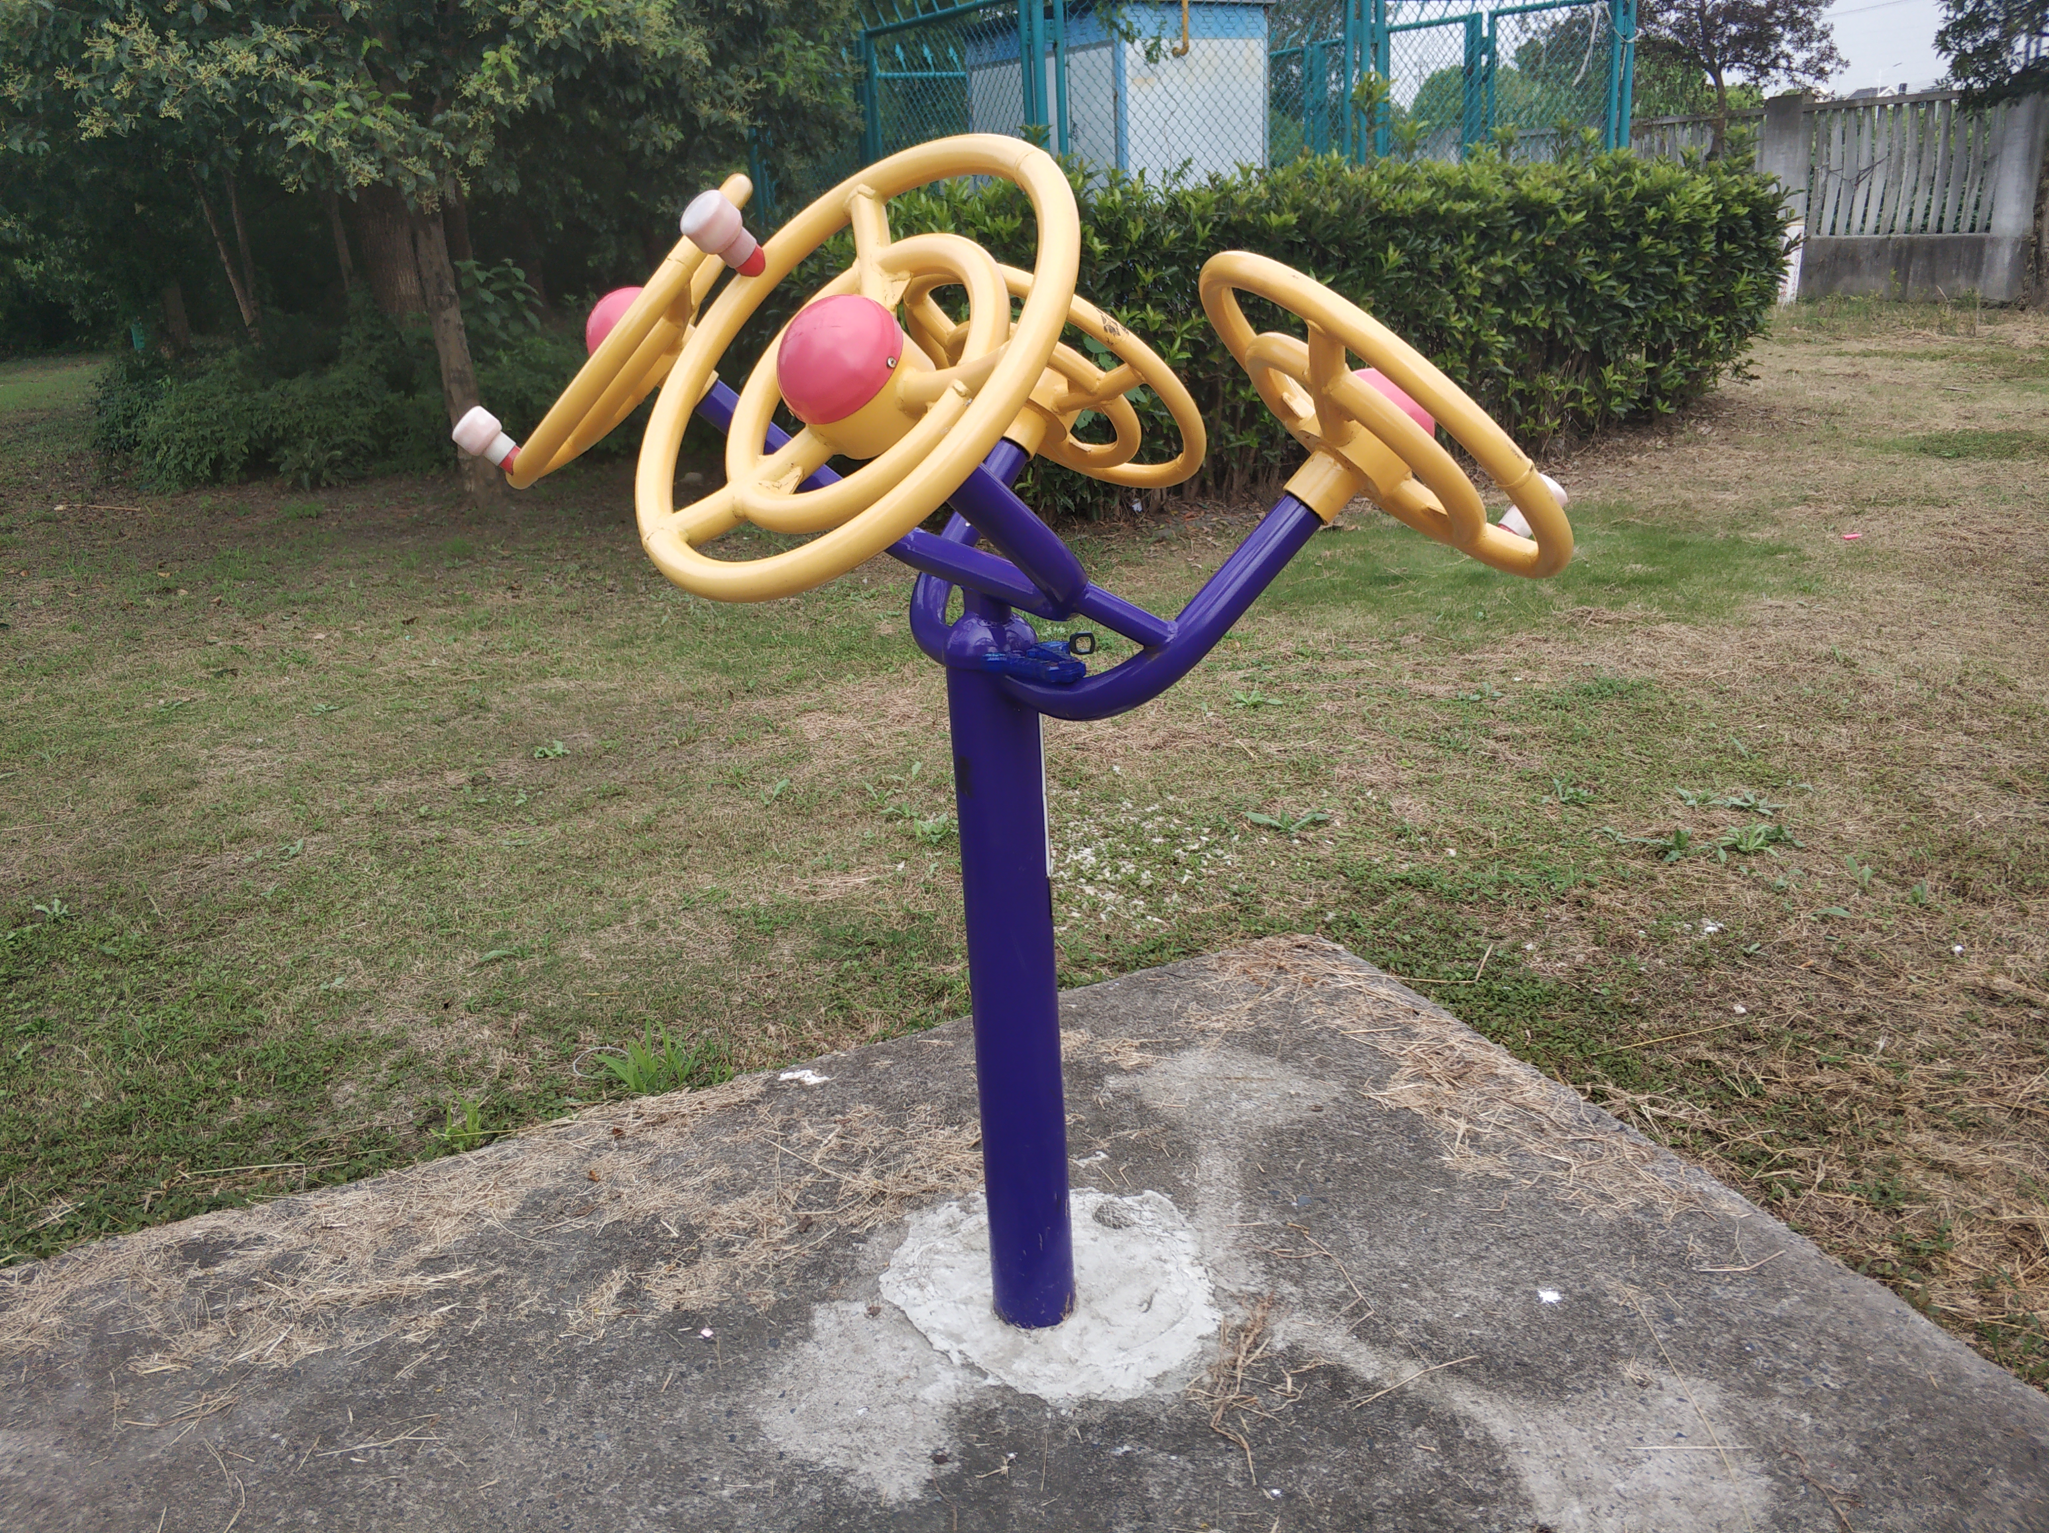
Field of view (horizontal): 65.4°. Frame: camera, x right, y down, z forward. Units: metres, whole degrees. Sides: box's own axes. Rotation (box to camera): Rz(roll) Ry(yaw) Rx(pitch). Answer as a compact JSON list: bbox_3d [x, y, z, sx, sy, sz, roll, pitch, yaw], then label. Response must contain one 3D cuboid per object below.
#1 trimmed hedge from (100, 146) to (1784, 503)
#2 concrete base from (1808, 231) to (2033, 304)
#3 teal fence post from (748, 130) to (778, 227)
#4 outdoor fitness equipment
[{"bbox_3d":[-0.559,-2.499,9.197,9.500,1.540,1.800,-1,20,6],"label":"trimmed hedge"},{"bbox_3d":[8.632,-4.792,15.440,0.220,0.630,2.230,-15,23,-30],"label":"concrete base"},{"bbox_3d":[-1.713,-3.516,10.643,0.110,2.600,0.110,-16,23,-31],"label":"teal fence post"},{"bbox_3d":[-0.034,0.044,1.992,1.020,1.520,1.150,-14,22,-27],"label":"outdoor fitness equipment"}]

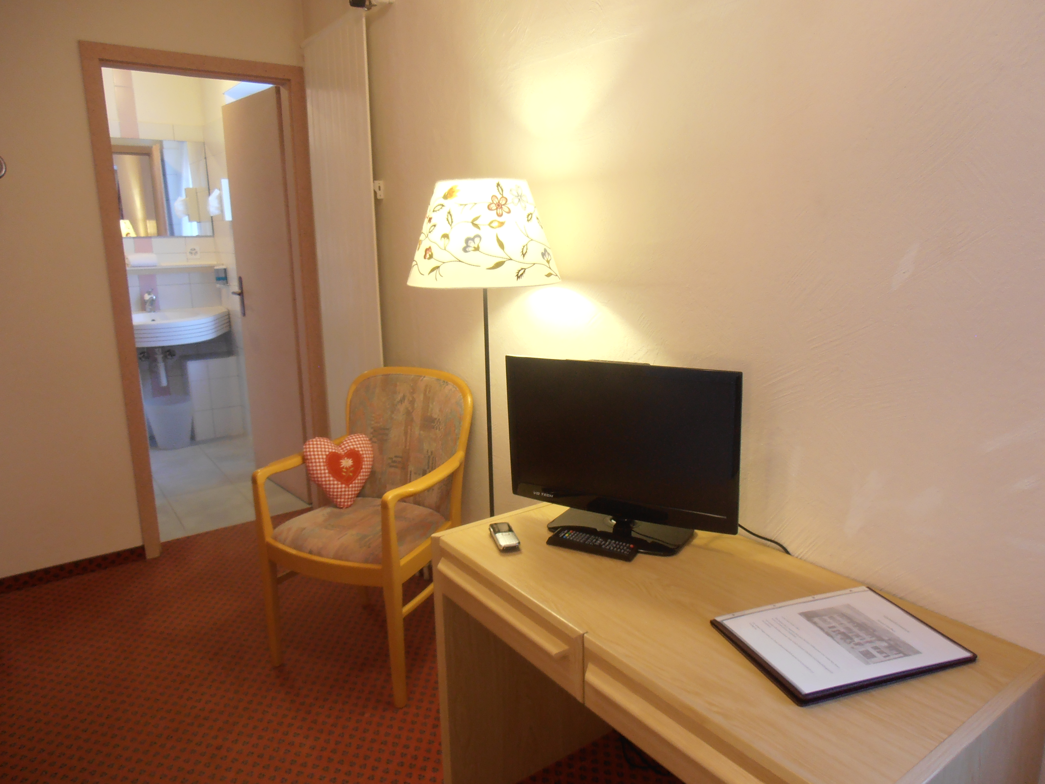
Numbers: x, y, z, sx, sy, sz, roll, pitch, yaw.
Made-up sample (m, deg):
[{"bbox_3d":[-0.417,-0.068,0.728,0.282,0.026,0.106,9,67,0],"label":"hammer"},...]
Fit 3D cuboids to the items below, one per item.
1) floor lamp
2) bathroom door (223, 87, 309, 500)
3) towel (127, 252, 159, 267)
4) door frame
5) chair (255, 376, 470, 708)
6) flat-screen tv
[{"bbox_3d":[-0.082,0.213,1.863,0.381,1.448,0.381,-9,15,-35],"label":"floor lamp"},{"bbox_3d":[-1.323,-0.467,3.774,0.040,1.997,0.737,-11,16,-39],"label":"bathroom door"},{"bbox_3d":[-2.440,-0.847,4.650,0.189,0.087,0.119,-9,15,-35],"label":"towel"},{"bbox_3d":[-1.325,-0.360,3.187,0.845,2.053,0.168,-9,15,-35],"label":"door frame"},{"bbox_3d":[-0.457,0.408,2.311,0.544,0.890,0.554,5,13,26],"label":"chair"},{"bbox_3d":[0.203,0.119,1.551,0.521,0.368,0.173,6,14,29],"label":"flat-screen tv"}]

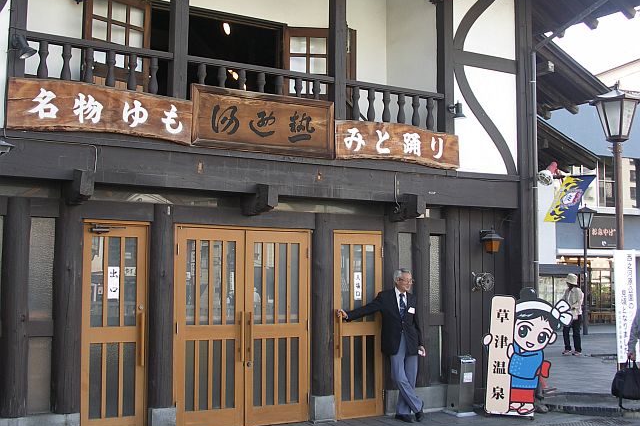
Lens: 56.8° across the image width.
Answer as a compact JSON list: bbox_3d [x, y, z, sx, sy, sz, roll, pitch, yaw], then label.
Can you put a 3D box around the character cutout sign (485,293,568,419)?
[{"bbox_3d":[2.343,1.575,6.680,0.945,1.410,0.070,-1,-5,18],"label":"character cutout sign"}]

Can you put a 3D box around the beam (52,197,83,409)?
[{"bbox_3d":[-2.365,0.867,5.541,0.246,1.979,0.246,3,-6,-23],"label":"beam"}]

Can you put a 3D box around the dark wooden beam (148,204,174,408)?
[{"bbox_3d":[-1.491,0.858,5.601,0.230,1.871,0.230,2,-5,-26],"label":"dark wooden beam"}]

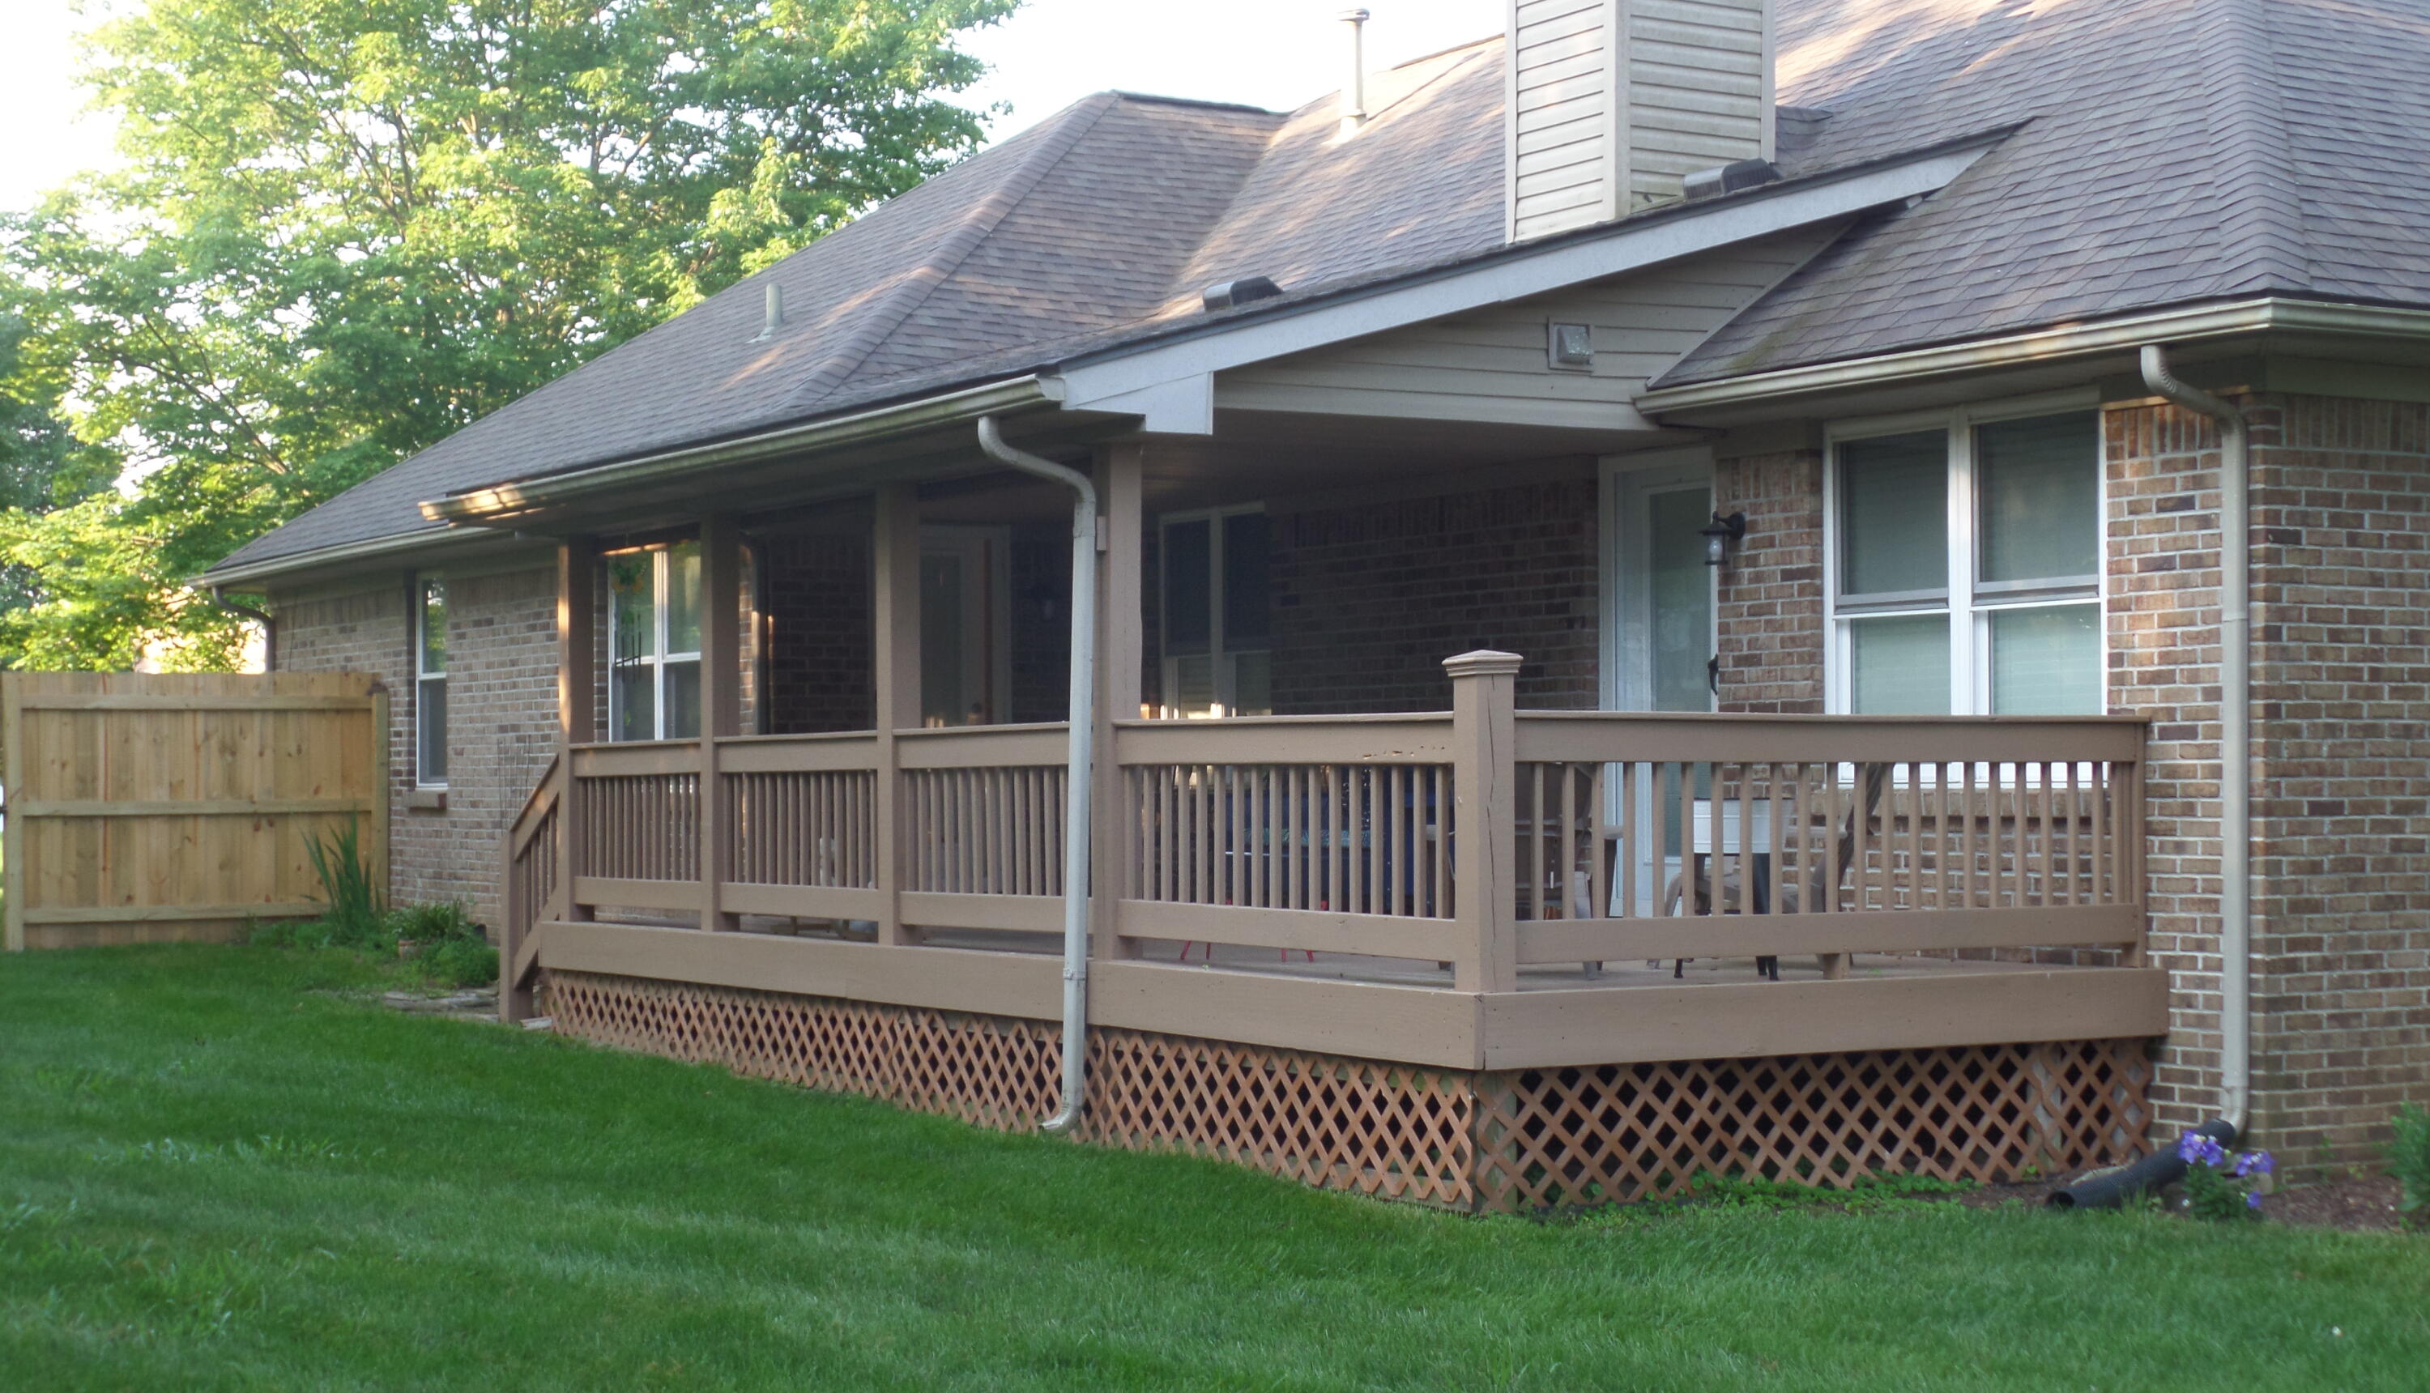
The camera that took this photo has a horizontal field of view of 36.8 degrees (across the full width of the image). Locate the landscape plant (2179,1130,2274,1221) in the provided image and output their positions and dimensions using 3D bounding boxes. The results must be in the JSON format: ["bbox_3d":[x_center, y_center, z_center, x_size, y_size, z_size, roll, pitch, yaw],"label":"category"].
[{"bbox_3d":[3.252,1.527,11.750,0.302,0.292,0.292,1,-2,-31],"label":"landscape plant"}]

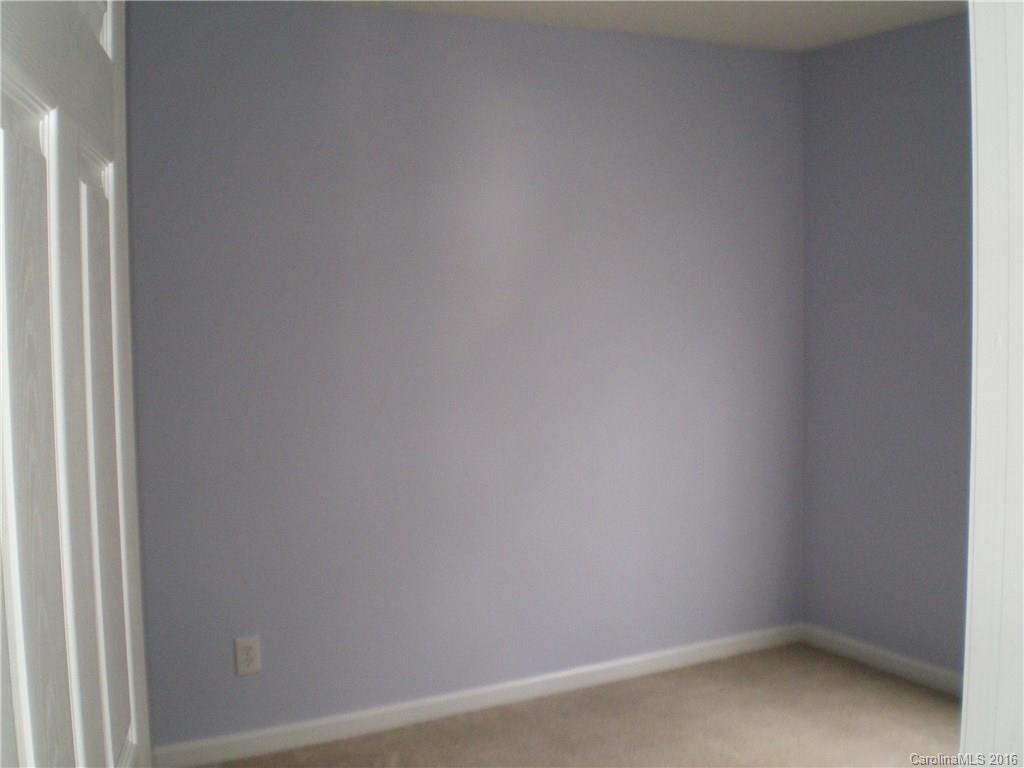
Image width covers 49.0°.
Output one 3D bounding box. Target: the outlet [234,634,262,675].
[{"bbox_3d":[-0.798,0.826,3.412,0.073,0.117,0.011,-3,5,-28],"label":"outlet"}]

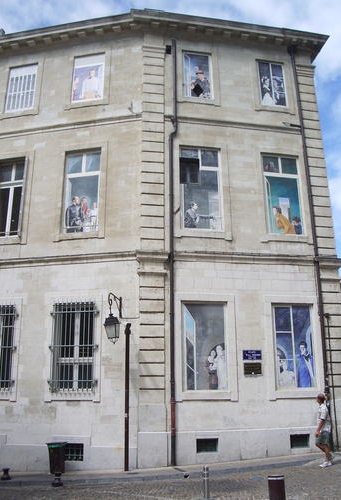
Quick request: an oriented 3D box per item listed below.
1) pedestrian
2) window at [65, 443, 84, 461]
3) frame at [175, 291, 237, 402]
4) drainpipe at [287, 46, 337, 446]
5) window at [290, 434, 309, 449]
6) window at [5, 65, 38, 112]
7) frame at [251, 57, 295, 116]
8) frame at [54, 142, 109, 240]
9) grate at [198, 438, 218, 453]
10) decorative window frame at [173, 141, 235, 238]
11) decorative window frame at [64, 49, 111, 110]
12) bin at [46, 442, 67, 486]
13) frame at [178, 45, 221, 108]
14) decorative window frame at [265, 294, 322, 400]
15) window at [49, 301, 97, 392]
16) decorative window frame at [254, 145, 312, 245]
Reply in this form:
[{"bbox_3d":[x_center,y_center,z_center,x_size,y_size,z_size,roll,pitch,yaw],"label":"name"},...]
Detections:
[{"bbox_3d":[3.989,4.663,13.122,0.460,1.750,0.480,2,-16,-8],"label":"pedestrian"},{"bbox_3d":[-2.808,5.824,14.555,0.694,0.474,0.100,-4,-16,12],"label":"window"},{"bbox_3d":[0.966,2.607,13.823,1.612,2.957,0.200,3,-15,-12],"label":"frame"},{"bbox_3d":[4.696,-0.794,16.705,0.300,13.901,0.220,3,-16,-11],"label":"drainpipe"},{"bbox_3d":[3.495,5.188,13.699,0.521,0.331,0.080,3,-15,-12],"label":"window"},{"bbox_3d":[-4.869,-5.283,16.533,0.982,1.539,0.120,-4,-15,13],"label":"window"},{"bbox_3d":[3.666,-5.879,18.037,1.495,2.215,0.200,3,-16,-11],"label":"frame"},{"bbox_3d":[-2.658,-1.749,15.018,1.530,2.997,0.200,-4,-15,13],"label":"frame"},{"bbox_3d":[1.049,5.553,14.352,0.625,0.364,0.150,3,-16,-11],"label":"grate"},{"bbox_3d":[0.961,-1.774,14.984,1.702,2.961,0.200,3,-15,-12],"label":"decorative window frame"},{"bbox_3d":[-2.879,-6.017,17.779,1.625,2.275,0.200,-4,-16,12],"label":"decorative window frame"},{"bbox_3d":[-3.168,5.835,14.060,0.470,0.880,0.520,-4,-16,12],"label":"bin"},{"bbox_3d":[0.907,-5.508,15.953,1.336,1.929,0.180,3,-15,-12],"label":"frame"},{"bbox_3d":[3.813,2.987,15.593,1.761,3.144,0.220,3,-16,-11],"label":"decorative window frame"},{"bbox_3d":[-2.647,2.640,13.867,1.211,2.430,0.250,-4,-15,13],"label":"window"},{"bbox_3d":[3.424,-1.718,15.537,1.600,3.083,0.200,3,-15,-12],"label":"decorative window frame"}]

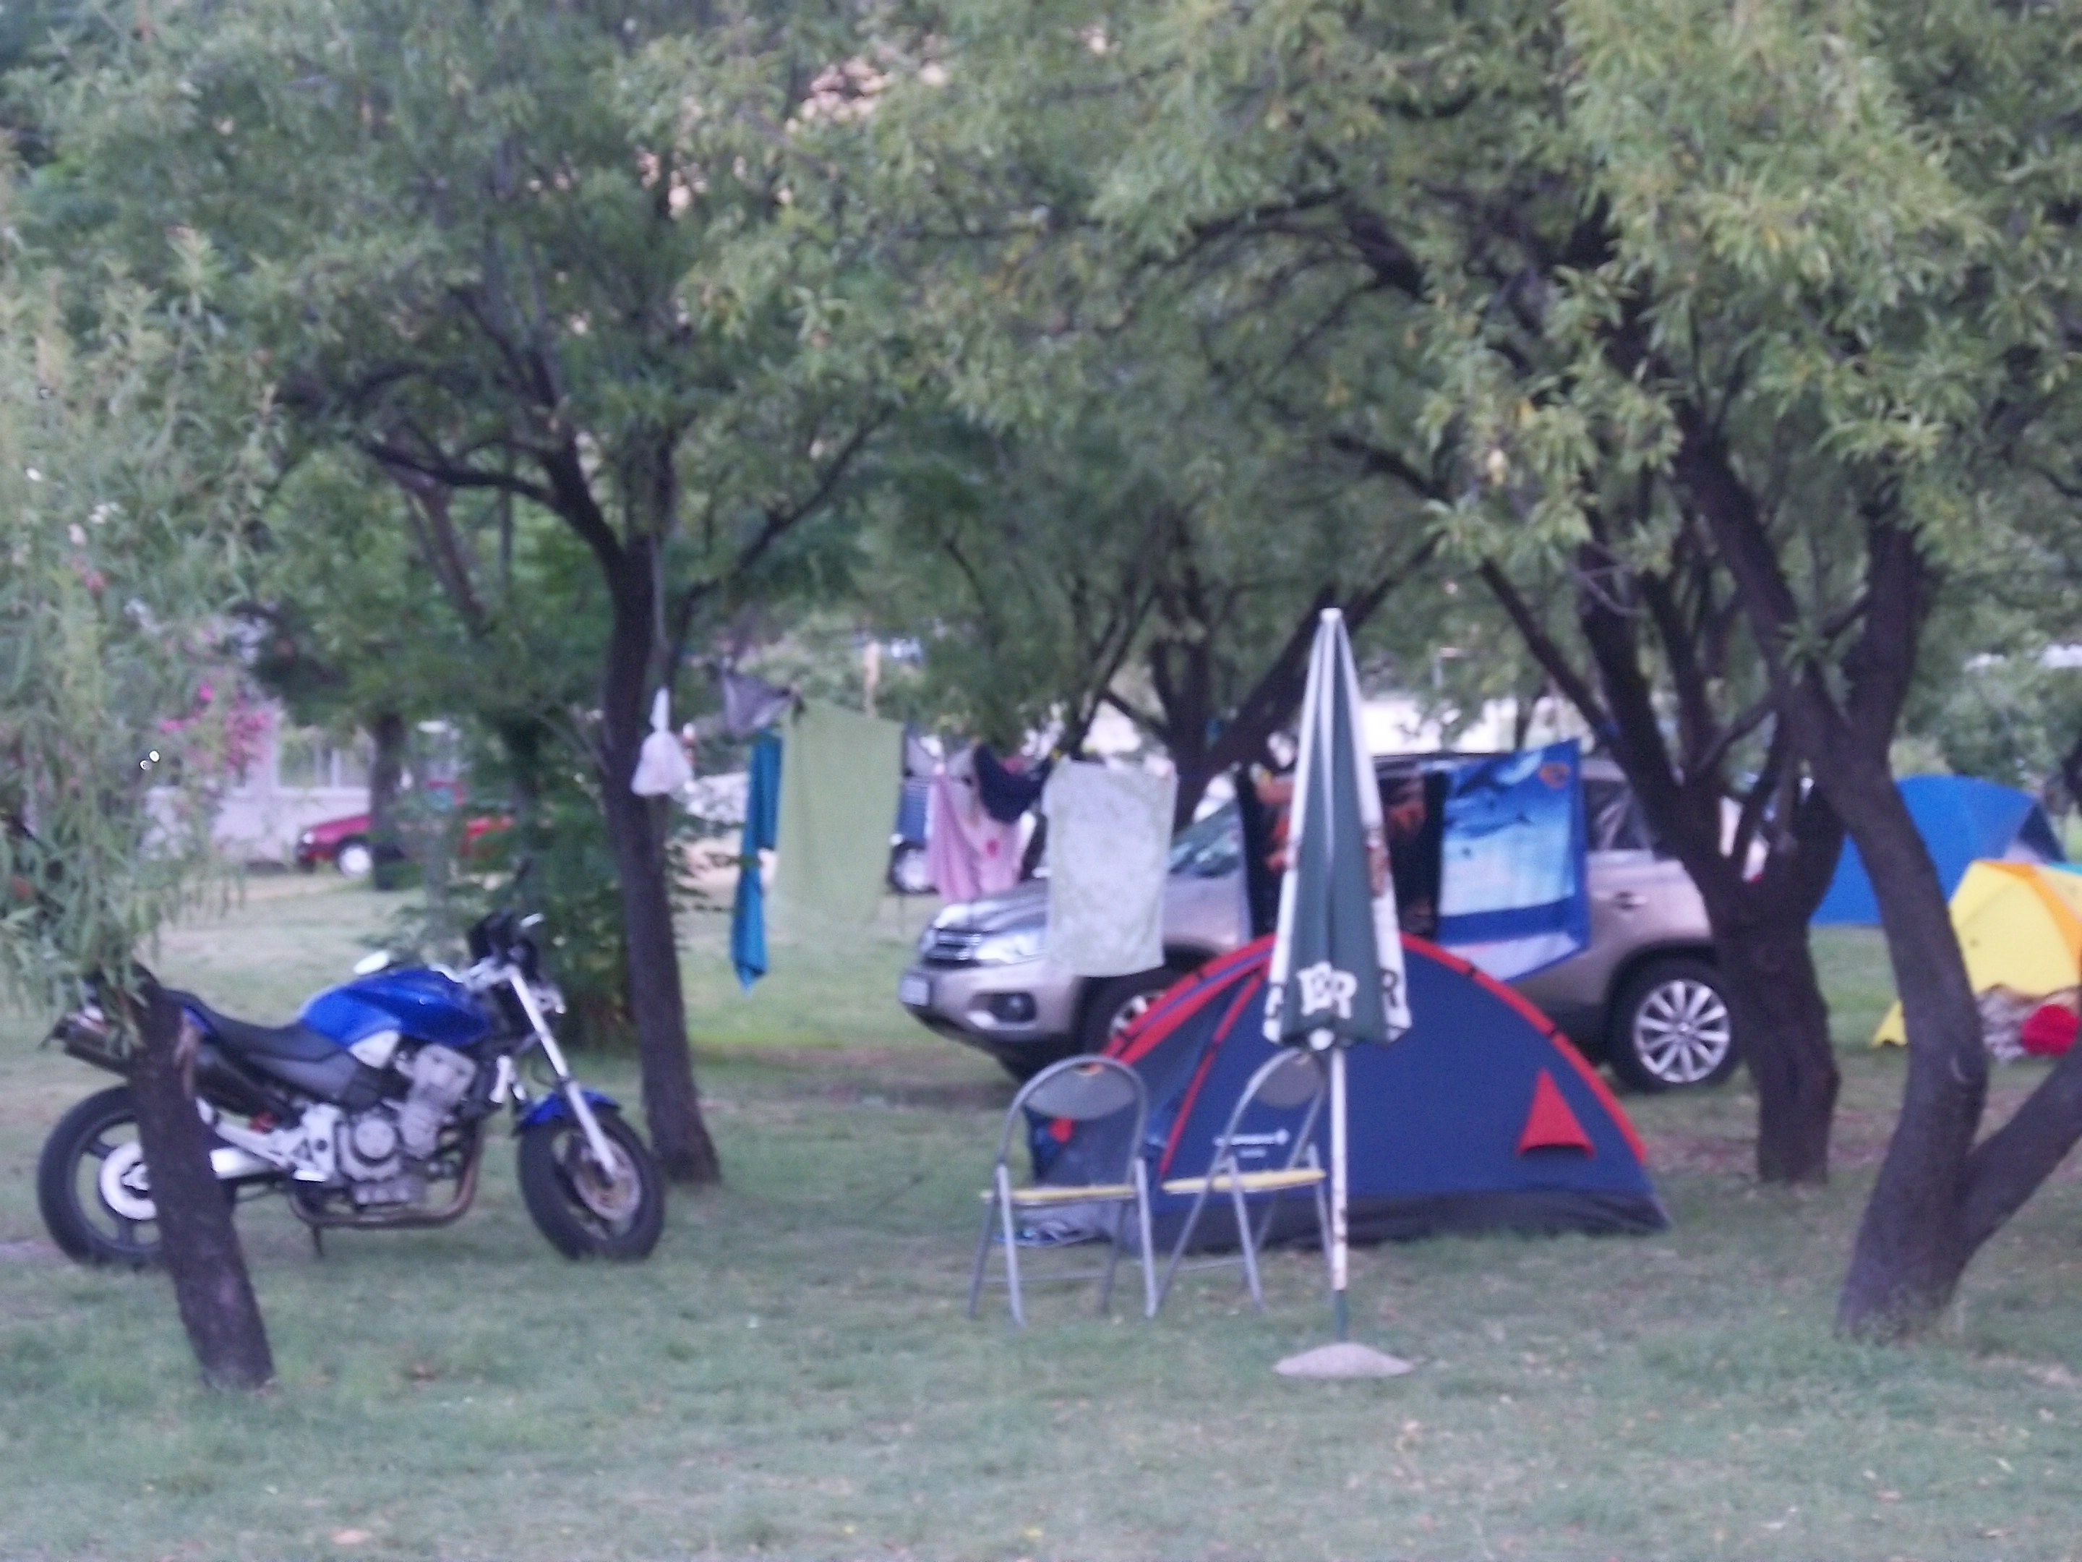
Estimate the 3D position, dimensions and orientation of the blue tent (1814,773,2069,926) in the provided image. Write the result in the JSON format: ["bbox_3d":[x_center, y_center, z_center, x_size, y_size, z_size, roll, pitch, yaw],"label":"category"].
[{"bbox_3d":[8.447,0.652,50.500,2.500,1.400,2.200,0,0,30],"label":"blue tent"}]

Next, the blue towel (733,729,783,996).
[{"bbox_3d":[-1.092,0.310,20.600,0.200,1.000,0.120,0,0,0],"label":"blue towel"}]

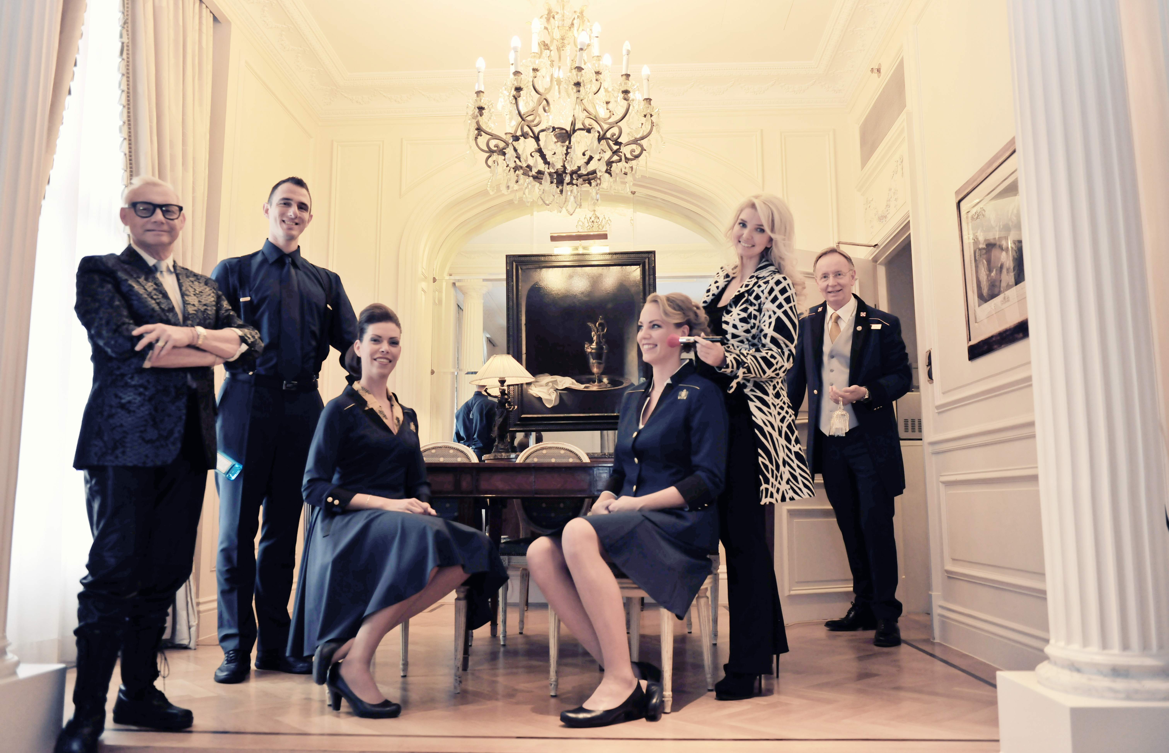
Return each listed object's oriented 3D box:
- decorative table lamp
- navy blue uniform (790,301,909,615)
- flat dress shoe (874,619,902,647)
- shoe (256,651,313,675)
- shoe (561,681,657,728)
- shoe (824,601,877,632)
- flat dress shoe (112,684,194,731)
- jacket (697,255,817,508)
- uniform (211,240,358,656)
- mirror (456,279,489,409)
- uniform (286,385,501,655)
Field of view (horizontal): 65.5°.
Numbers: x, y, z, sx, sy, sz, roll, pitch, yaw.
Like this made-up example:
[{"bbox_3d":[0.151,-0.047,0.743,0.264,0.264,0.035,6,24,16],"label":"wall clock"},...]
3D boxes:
[{"bbox_3d":[-0.496,0.167,5.518,0.395,0.608,0.395,-1,-8,3],"label":"decorative table lamp"},{"bbox_3d":[1.266,0.361,4.305,0.560,1.540,0.370,-5,-9,32],"label":"navy blue uniform"},{"bbox_3d":[1.391,1.154,4.171,0.110,0.120,0.300,-3,-9,22],"label":"flat dress shoe"},{"bbox_3d":[-1.109,1.057,3.473,0.305,0.120,0.110,-4,-9,25],"label":"shoe"},{"bbox_3d":[0.053,0.940,2.639,0.255,0.110,0.088,3,-9,-21],"label":"shoe"},{"bbox_3d":[1.373,1.212,4.614,0.300,0.125,0.110,1,-8,-9],"label":"shoe"},{"bbox_3d":[-1.290,0.981,2.716,0.265,0.120,0.105,-3,-8,19],"label":"flat dress shoe"},{"bbox_3d":[0.606,0.010,3.203,0.380,0.867,0.450,6,-10,-38],"label":"jacket"},{"bbox_3d":[-1.153,0.244,3.441,0.540,1.575,0.340,4,-9,-29],"label":"uniform"},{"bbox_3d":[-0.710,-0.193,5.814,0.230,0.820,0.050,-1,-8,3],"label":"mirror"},{"bbox_3d":[-0.647,0.480,3.079,0.520,0.920,0.700,7,-10,-42],"label":"uniform"}]

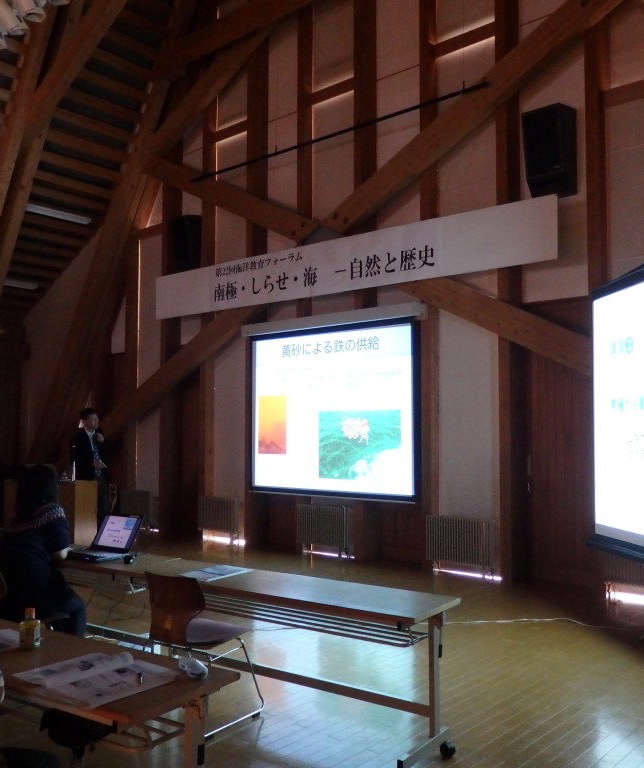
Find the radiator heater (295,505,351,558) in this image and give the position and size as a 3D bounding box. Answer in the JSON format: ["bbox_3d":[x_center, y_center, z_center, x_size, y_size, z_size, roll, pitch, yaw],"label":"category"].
[{"bbox_3d":[0.035,1.726,8.683,0.740,0.580,0.130,-3,-5,40],"label":"radiator heater"}]

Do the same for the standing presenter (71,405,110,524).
[{"bbox_3d":[-2.542,1.127,8.046,0.380,1.710,0.460,-3,-5,37],"label":"standing presenter"}]

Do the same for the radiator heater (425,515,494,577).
[{"bbox_3d":[1.406,1.656,7.550,0.740,0.580,0.130,-3,-5,40],"label":"radiator heater"}]

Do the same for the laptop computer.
[{"bbox_3d":[-1.294,0.930,4.479,0.320,0.225,0.345,-2,-4,35],"label":"laptop computer"}]

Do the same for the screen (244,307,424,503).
[{"bbox_3d":[0.034,0.262,8.583,2.650,2.090,0.110,-3,-5,40],"label":"screen"}]

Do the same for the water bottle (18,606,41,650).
[{"bbox_3d":[-1.031,0.855,2.617,0.066,0.140,0.066,-2,-4,34],"label":"water bottle"}]

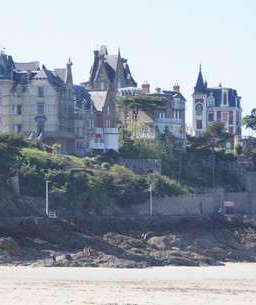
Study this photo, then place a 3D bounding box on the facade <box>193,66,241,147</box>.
[{"bbox_3d":[20.070,-9.870,472.000,9.600,18.840,9.300,0,-2,12],"label":"facade"}]

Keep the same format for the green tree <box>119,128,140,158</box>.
[{"bbox_3d":[0.310,-1.830,428.000,4.500,6.100,4.300,0,-2,0],"label":"green tree"}]

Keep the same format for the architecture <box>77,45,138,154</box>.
[{"bbox_3d":[-4.240,-10.950,435.000,11.000,22.740,11.500,0,-2,-10],"label":"architecture"}]

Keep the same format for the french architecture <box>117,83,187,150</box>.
[{"bbox_3d":[4.970,-7.510,445.000,13.000,14.590,11.500,0,-2,-15],"label":"french architecture"}]

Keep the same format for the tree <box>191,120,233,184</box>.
[{"bbox_3d":[17.850,0.110,450.000,9.000,13.900,8.500,0,-2,0],"label":"tree"}]

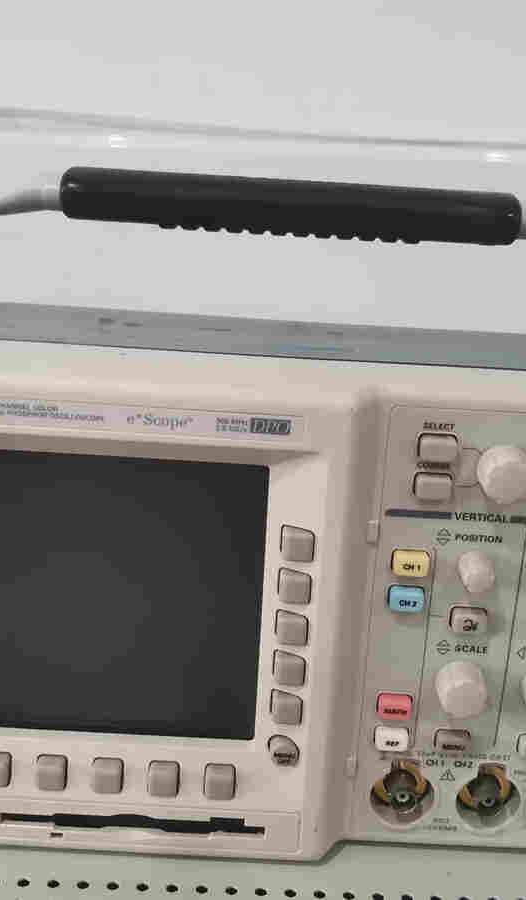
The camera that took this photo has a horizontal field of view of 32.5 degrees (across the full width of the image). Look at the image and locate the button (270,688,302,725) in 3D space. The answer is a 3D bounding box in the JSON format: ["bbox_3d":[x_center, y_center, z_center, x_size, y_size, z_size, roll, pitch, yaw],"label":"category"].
[{"bbox_3d":[0.008,0.089,0.313,0.011,0.011,0.004,3,18,0],"label":"button"}]

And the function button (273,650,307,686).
[{"bbox_3d":[0.009,0.073,0.303,0.011,0.012,0.004,8,19,13],"label":"function button"}]

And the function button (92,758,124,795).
[{"bbox_3d":[-0.055,0.116,0.319,0.011,0.013,0.004,3,4,0],"label":"function button"}]

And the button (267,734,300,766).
[{"bbox_3d":[0.007,0.105,0.313,0.011,0.011,0.004,8,19,13],"label":"button"}]

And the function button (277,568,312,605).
[{"bbox_3d":[0.010,0.045,0.298,0.011,0.011,0.004,3,18,0],"label":"function button"}]

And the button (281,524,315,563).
[{"bbox_3d":[0.011,0.030,0.294,0.011,0.011,0.004,3,18,0],"label":"button"}]

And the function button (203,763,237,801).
[{"bbox_3d":[-0.015,0.117,0.319,0.011,0.013,0.004,3,4,0],"label":"function button"}]

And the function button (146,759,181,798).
[{"bbox_3d":[-0.035,0.118,0.324,0.011,0.012,0.004,3,18,0],"label":"function button"}]

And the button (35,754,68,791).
[{"bbox_3d":[-0.076,0.116,0.324,0.011,0.012,0.004,3,18,0],"label":"button"}]

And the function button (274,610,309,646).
[{"bbox_3d":[0.009,0.059,0.298,0.011,0.012,0.004,8,19,13],"label":"function button"}]

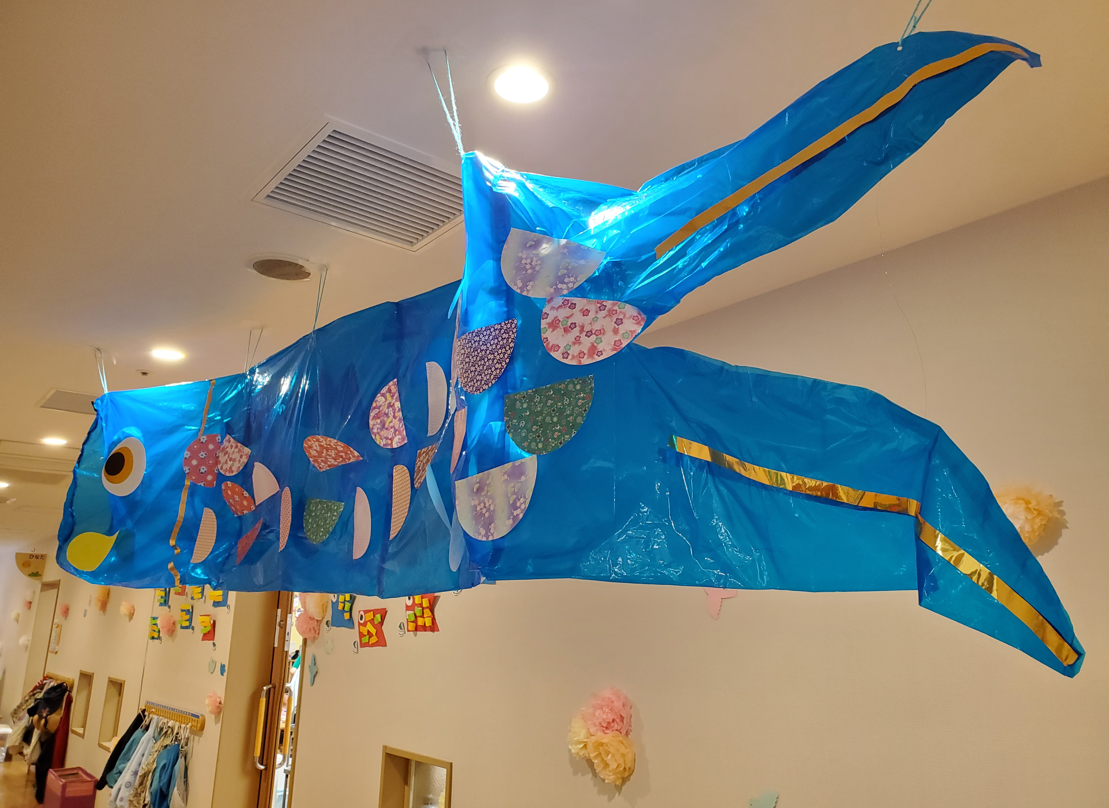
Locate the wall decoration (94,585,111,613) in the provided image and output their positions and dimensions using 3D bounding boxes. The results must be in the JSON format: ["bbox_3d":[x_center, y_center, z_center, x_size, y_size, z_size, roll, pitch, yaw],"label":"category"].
[{"bbox_3d":[-4.030,1.729,7.436,0.120,0.280,0.250,12,-18,-38],"label":"wall decoration"}]

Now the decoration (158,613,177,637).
[{"bbox_3d":[-2.715,1.549,5.839,0.120,0.170,0.170,12,-18,-38],"label":"decoration"}]

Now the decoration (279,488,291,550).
[{"bbox_3d":[-0.691,0.295,2.140,0.010,0.165,0.082,11,-18,-35],"label":"decoration"}]

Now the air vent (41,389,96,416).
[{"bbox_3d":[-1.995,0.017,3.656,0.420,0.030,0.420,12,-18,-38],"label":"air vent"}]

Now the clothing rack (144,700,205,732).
[{"bbox_3d":[-2.556,2.070,5.531,0.080,0.100,1.200,12,-18,-38],"label":"clothing rack"}]

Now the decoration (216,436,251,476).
[{"bbox_3d":[-0.965,0.155,2.500,0.155,0.125,0.012,-8,-17,31],"label":"decoration"}]

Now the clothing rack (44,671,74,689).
[{"bbox_3d":[-5.048,2.807,8.450,0.080,0.100,1.200,12,-18,-38],"label":"clothing rack"}]

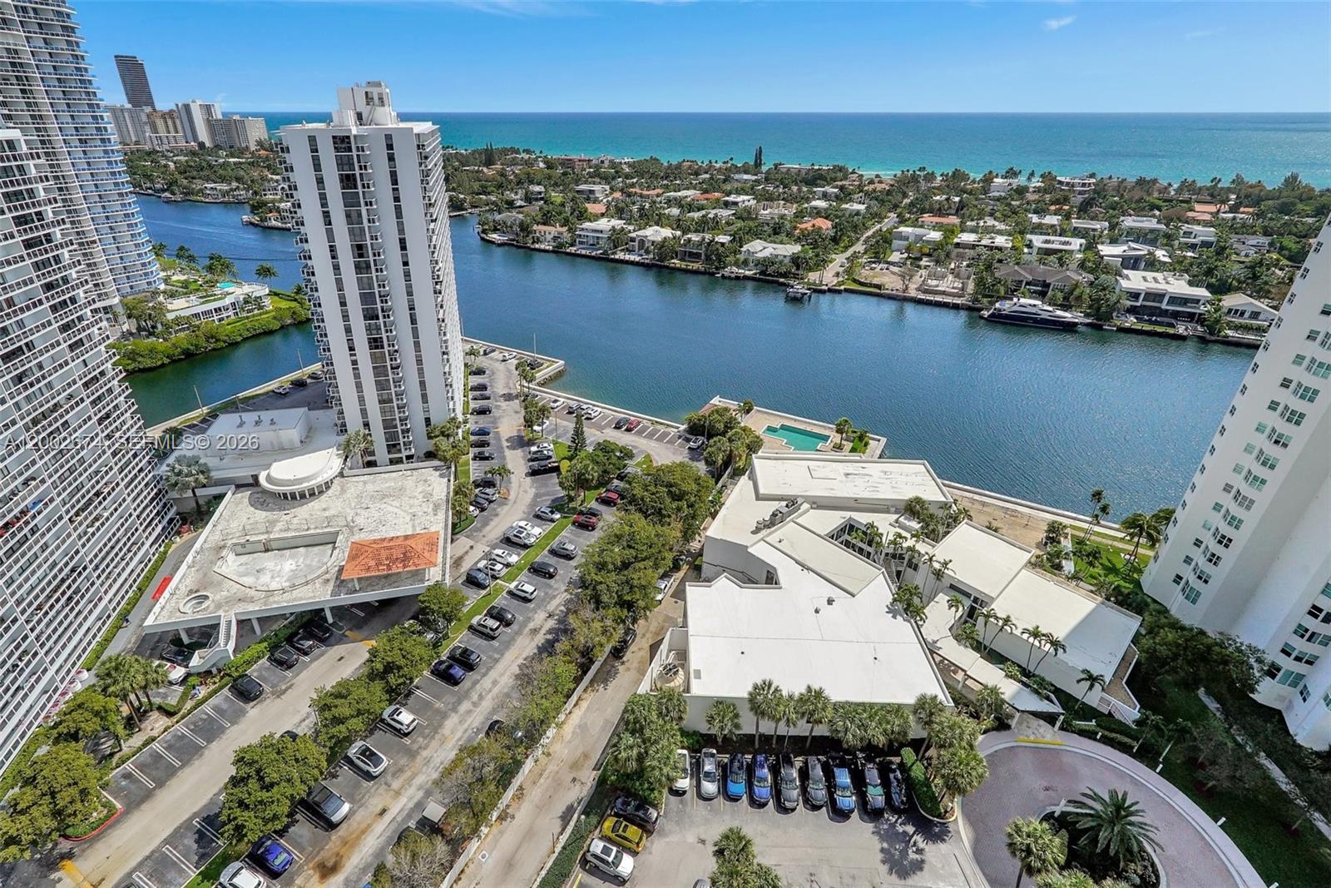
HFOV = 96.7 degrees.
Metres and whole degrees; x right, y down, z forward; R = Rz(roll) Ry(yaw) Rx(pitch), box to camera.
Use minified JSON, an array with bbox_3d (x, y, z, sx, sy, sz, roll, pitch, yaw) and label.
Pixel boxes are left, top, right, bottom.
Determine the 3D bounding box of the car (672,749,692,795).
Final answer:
[{"bbox_3d":[1.788,36.287,65.623,1.820,1.500,4.500,1,29,3],"label":"car"}]

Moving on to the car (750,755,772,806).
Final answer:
[{"bbox_3d":[10.011,34.539,61.215,1.900,1.600,4.850,1,30,2],"label":"car"}]

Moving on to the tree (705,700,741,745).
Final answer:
[{"bbox_3d":[6.300,31.600,66.000,3.800,6.100,3.800,0,29,0],"label":"tree"}]

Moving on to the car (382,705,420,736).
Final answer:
[{"bbox_3d":[-31.100,32.270,69.380,4.400,1.570,1.810,15,33,24],"label":"car"}]

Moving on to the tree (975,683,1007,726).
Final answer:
[{"bbox_3d":[37.200,30.400,68.300,3.400,6.000,3.400,0,29,0],"label":"tree"}]

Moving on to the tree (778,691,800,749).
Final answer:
[{"bbox_3d":[13.682,31.478,66.515,2.900,9.000,2.900,0,29,0],"label":"tree"}]

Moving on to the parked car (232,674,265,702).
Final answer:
[{"bbox_3d":[-54.403,31.521,76.919,4.400,1.500,1.800,15,33,24],"label":"parked car"}]

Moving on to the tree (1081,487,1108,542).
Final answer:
[{"bbox_3d":[68.836,11.722,95.777,2.800,10.600,2.800,0,29,0],"label":"tree"}]

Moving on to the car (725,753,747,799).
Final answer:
[{"bbox_3d":[7.650,35.246,63.164,1.830,1.600,4.750,0,29,-1],"label":"car"}]

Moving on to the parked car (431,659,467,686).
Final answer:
[{"bbox_3d":[-26.807,27.902,73.051,4.750,1.500,1.880,15,33,25],"label":"parked car"}]

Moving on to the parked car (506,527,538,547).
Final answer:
[{"bbox_3d":[-25.192,16.374,103.460,5.200,1.800,1.930,13,32,22],"label":"parked car"}]

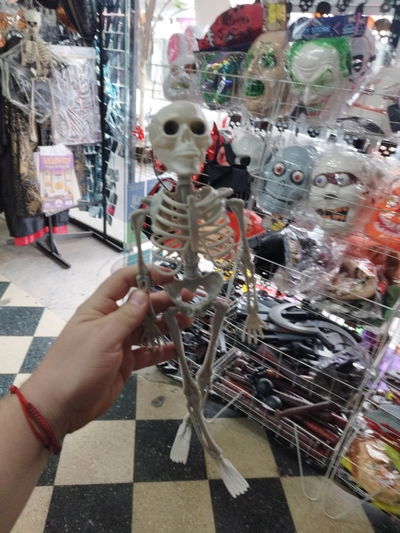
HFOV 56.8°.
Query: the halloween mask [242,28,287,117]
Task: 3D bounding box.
[{"bbox_3d":[0.236,-0.725,1.385,0.168,0.303,0.110,24,22,30],"label":"halloween mask"}]

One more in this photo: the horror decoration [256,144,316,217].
[{"bbox_3d":[0.317,-0.327,1.412,0.192,0.268,0.105,29,23,20],"label":"horror decoration"}]

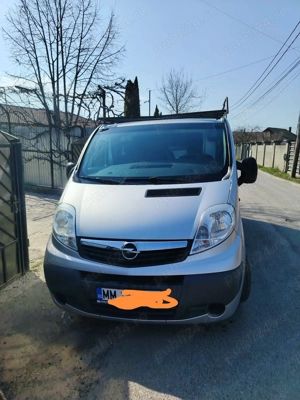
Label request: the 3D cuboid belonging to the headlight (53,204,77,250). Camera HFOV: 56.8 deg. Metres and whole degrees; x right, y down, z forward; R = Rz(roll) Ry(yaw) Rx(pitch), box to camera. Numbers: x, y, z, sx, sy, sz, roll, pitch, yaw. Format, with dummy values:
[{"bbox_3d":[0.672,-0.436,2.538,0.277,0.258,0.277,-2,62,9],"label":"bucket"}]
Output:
[{"bbox_3d":[-0.734,0.217,2.461,0.385,0.325,0.440,1,9,10],"label":"headlight"}]

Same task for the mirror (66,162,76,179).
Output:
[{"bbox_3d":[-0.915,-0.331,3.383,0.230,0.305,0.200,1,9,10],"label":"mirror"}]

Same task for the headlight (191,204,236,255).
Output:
[{"bbox_3d":[0.539,0.234,2.226,0.385,0.325,0.440,1,9,10],"label":"headlight"}]

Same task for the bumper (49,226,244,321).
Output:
[{"bbox_3d":[-0.113,0.607,2.286,1.770,0.630,0.480,1,9,10],"label":"bumper"}]

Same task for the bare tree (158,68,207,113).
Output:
[{"bbox_3d":[2.635,-7.136,24.724,4.400,8.614,4.400,-1,10,0],"label":"bare tree"}]

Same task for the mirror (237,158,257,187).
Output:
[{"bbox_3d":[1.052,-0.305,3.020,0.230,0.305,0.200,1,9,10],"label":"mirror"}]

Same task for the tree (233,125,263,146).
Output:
[{"bbox_3d":[12.704,-7.413,36.407,4.000,4.848,4.000,-1,10,0],"label":"tree"}]

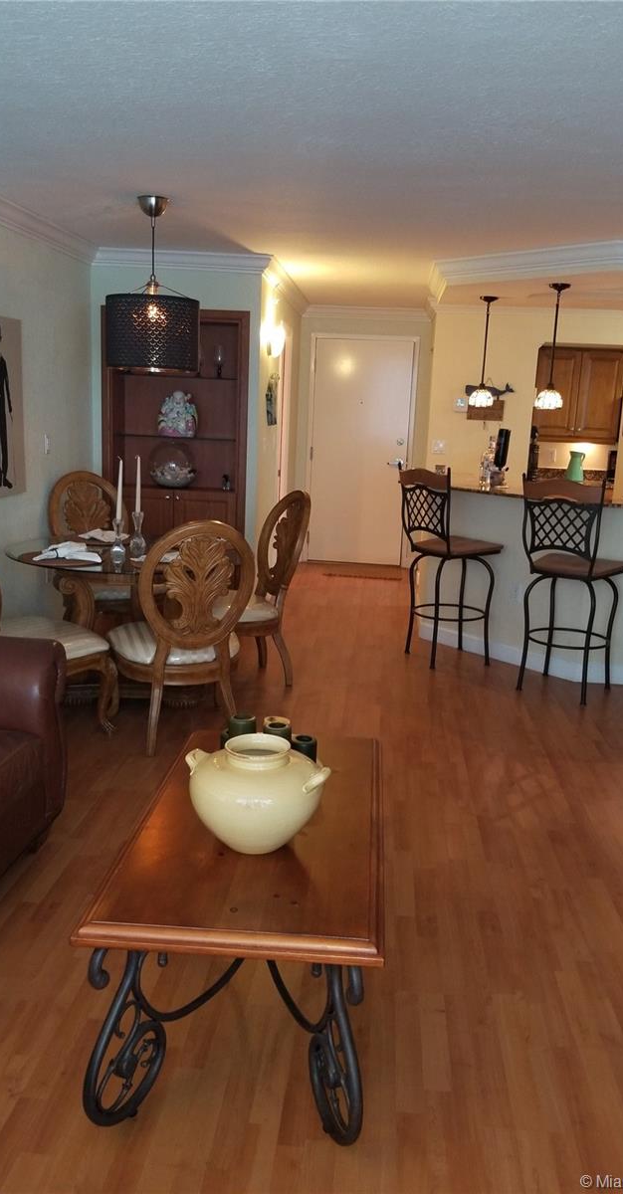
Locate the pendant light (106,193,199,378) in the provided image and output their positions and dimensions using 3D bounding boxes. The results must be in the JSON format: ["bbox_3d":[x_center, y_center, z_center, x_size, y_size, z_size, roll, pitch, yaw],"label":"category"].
[{"bbox_3d":[-0.729,-1.433,4.125,0.443,0.760,0.443,3,12,4],"label":"pendant light"}]

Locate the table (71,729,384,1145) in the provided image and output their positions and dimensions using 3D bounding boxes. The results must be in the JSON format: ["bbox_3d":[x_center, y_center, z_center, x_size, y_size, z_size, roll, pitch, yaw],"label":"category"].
[{"bbox_3d":[-0.139,0.818,2.507,0.660,0.475,1.240,3,12,4],"label":"table"}]

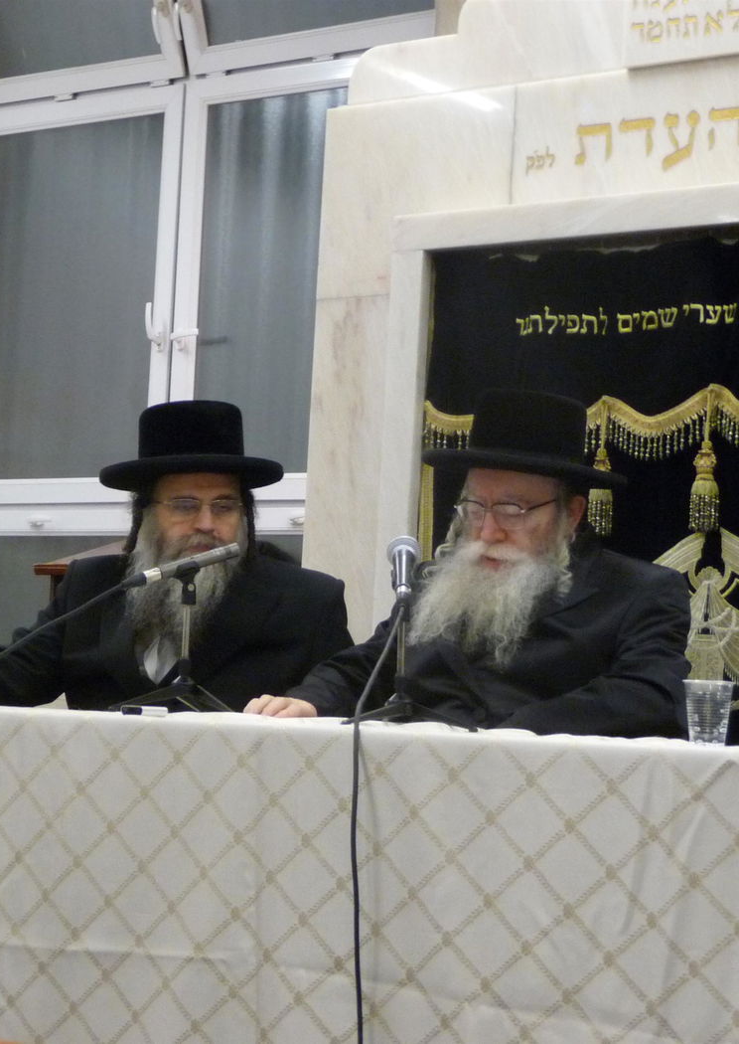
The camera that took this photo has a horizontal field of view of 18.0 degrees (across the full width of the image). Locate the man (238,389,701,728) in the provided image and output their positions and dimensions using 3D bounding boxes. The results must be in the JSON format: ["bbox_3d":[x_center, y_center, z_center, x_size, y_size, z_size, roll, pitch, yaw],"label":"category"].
[{"bbox_3d":[0.178,0.425,3.972,0.610,1.370,0.910,0,-5,32],"label":"man"}]

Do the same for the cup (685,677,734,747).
[{"bbox_3d":[0.482,0.270,3.310,0.070,0.092,0.070,3,-4,0],"label":"cup"}]

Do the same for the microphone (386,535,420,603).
[{"bbox_3d":[0.051,0.068,3.530,0.052,0.052,0.165,1,30,1],"label":"microphone"}]

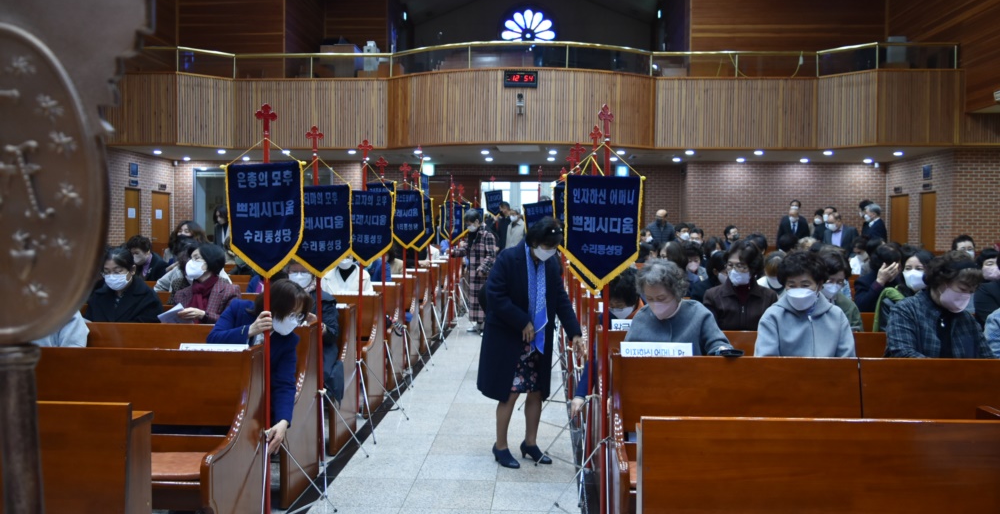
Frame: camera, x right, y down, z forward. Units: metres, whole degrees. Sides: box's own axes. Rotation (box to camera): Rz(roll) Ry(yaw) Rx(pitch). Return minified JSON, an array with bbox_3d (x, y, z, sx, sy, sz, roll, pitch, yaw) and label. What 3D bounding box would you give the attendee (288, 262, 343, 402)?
[{"bbox_3d":[-1.208,0.580,4.613,0.520,1.280,0.760,0,3,-3],"label":"attendee"}]

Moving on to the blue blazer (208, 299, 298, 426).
[{"bbox_3d":[-1.251,0.517,3.823,0.480,0.630,0.420,-1,3,-15],"label":"blue blazer"}]

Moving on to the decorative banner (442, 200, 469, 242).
[{"bbox_3d":[-0.652,-0.501,10.640,0.350,0.550,0.060,0,3,3],"label":"decorative banner"}]

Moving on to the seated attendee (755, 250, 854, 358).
[{"bbox_3d":[1.426,0.631,3.491,0.500,1.280,0.740,0,3,3],"label":"seated attendee"}]

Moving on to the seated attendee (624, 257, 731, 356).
[{"bbox_3d":[0.901,0.652,3.831,0.560,1.240,0.780,0,3,3],"label":"seated attendee"}]

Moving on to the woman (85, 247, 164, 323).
[{"bbox_3d":[-2.348,0.578,4.654,0.500,1.280,0.740,0,3,3],"label":"woman"}]

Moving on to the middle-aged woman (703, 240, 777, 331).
[{"bbox_3d":[1.533,0.587,4.685,0.500,1.290,0.720,0,3,3],"label":"middle-aged woman"}]

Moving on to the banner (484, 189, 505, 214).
[{"bbox_3d":[-0.105,-1.074,15.200,0.355,0.530,0.040,-4,3,3],"label":"banner"}]

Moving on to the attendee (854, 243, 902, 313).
[{"bbox_3d":[2.820,0.554,5.505,0.520,1.280,0.720,-1,3,-19],"label":"attendee"}]

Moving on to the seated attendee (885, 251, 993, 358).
[{"bbox_3d":[2.243,0.639,3.796,0.560,1.270,0.740,0,3,-5],"label":"seated attendee"}]

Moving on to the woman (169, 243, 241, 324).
[{"bbox_3d":[-1.953,0.578,4.877,0.500,1.290,0.720,1,3,21],"label":"woman"}]

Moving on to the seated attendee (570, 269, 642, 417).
[{"bbox_3d":[0.685,0.644,4.303,0.580,1.180,0.750,1,3,11],"label":"seated attendee"}]

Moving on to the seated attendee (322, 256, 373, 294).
[{"bbox_3d":[-1.311,0.497,6.429,0.480,1.280,0.740,0,3,3],"label":"seated attendee"}]

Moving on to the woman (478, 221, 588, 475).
[{"bbox_3d":[0.189,0.501,4.495,0.620,1.480,0.500,-2,3,-32],"label":"woman"}]

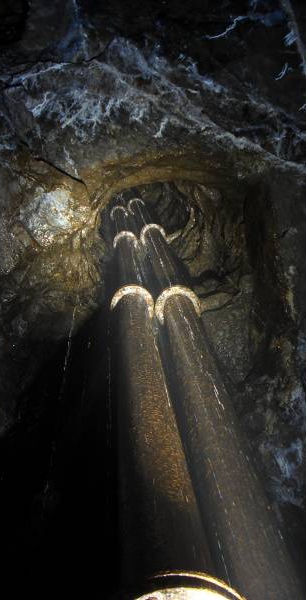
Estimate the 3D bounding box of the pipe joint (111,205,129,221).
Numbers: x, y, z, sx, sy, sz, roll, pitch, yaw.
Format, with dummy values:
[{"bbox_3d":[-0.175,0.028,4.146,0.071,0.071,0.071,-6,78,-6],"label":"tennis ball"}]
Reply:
[{"bbox_3d":[-0.461,-1.208,12.659,0.250,0.070,0.250,0,-80,-3],"label":"pipe joint"}]

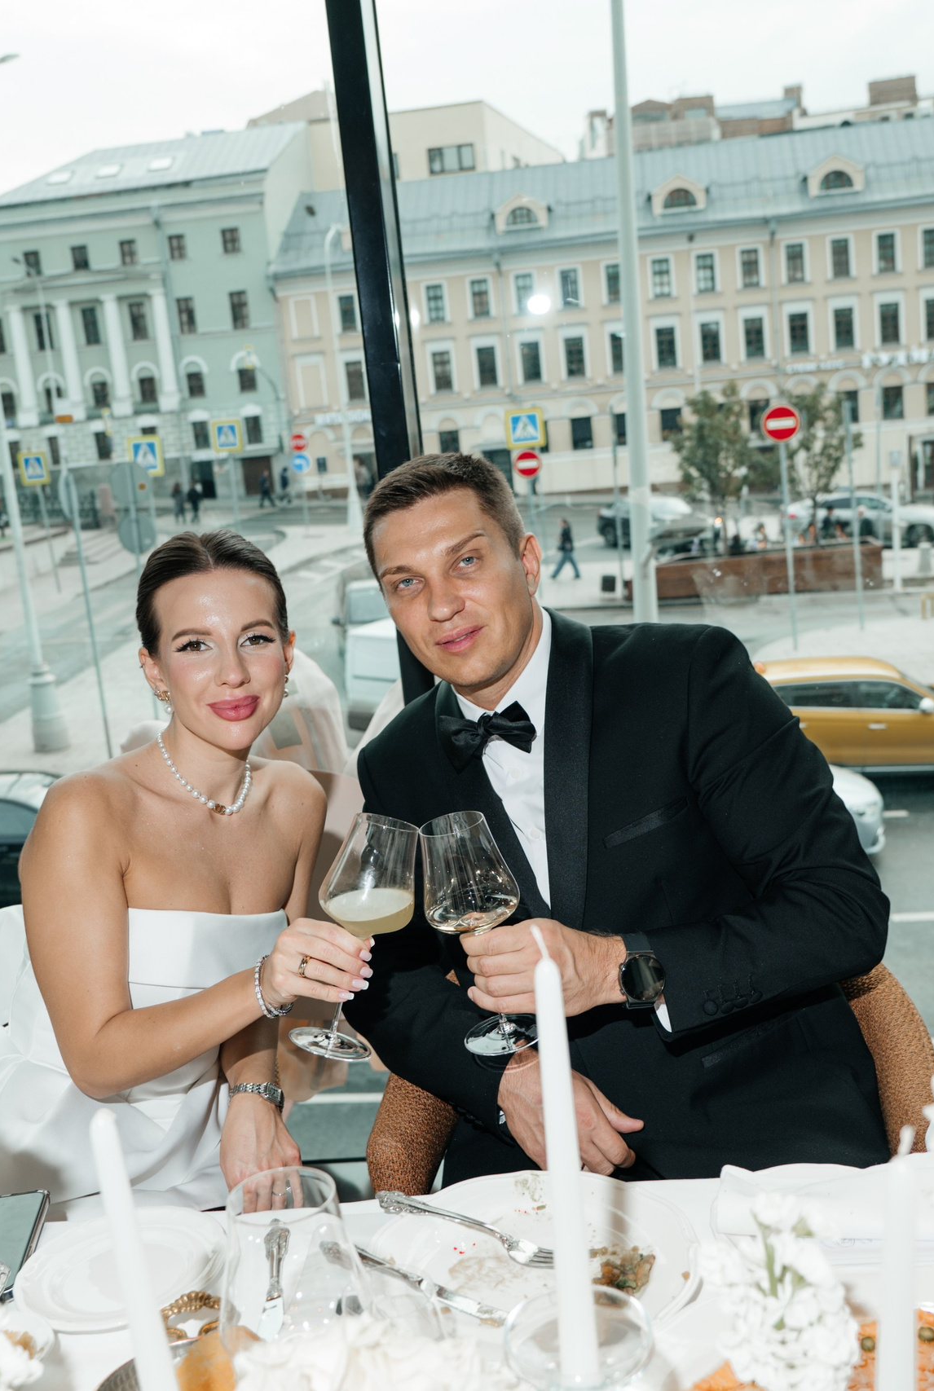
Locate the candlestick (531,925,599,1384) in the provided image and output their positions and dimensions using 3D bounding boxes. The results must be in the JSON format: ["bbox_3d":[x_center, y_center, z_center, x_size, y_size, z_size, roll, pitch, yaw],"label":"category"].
[{"bbox_3d":[0.058,0.298,0.889,0.025,0.320,0.025,-6,11,0],"label":"candlestick"}]

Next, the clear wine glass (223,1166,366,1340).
[{"bbox_3d":[-0.094,0.391,0.810,0.088,0.217,0.088,-6,11,0],"label":"clear wine glass"}]

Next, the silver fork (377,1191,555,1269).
[{"bbox_3d":[0.004,0.420,1.088,0.193,0.022,0.026,3,14,37],"label":"silver fork"}]

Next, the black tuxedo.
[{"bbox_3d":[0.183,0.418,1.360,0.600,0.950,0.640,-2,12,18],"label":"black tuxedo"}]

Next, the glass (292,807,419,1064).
[{"bbox_3d":[-0.097,0.215,1.255,0.088,0.215,0.088,14,6,-4],"label":"glass"}]

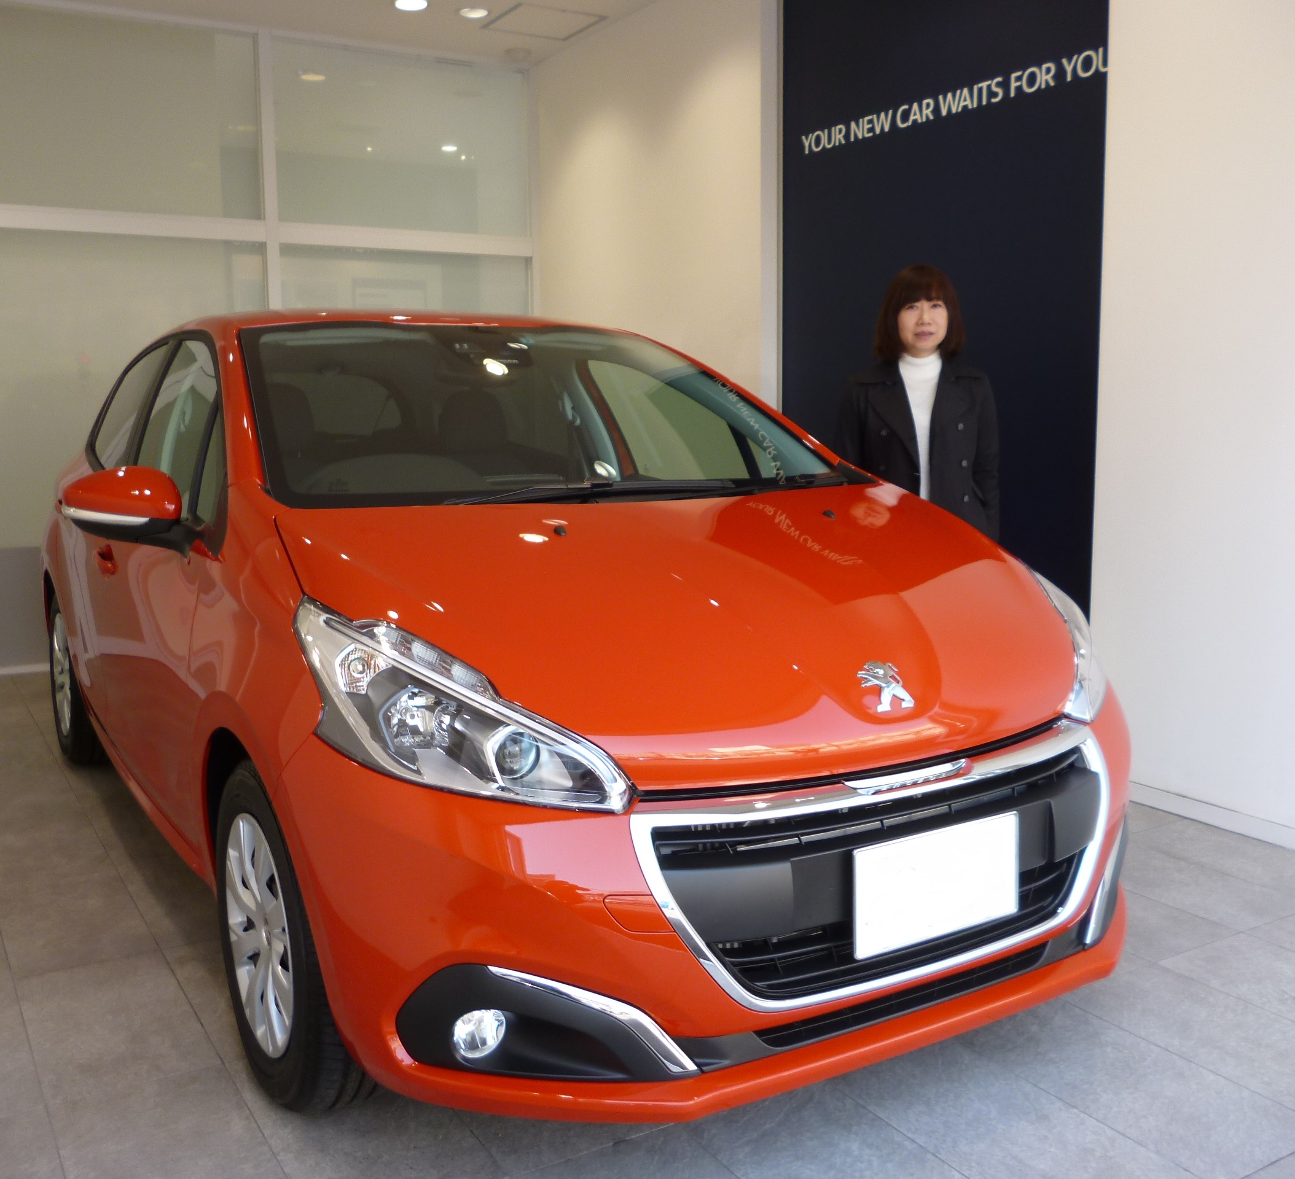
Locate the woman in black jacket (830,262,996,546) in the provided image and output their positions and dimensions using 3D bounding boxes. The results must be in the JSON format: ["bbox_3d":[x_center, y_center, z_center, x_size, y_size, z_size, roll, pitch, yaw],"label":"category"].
[{"bbox_3d":[0.770,-0.143,3.704,0.480,1.575,0.290,1,8,12],"label":"woman in black jacket"}]

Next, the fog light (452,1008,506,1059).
[{"bbox_3d":[-0.235,0.618,1.770,0.078,0.075,0.050,-5,9,-31],"label":"fog light"}]

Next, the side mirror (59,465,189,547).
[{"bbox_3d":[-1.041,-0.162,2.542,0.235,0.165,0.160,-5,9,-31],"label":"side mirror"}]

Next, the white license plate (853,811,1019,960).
[{"bbox_3d":[0.437,0.438,1.900,0.330,0.165,0.018,-5,7,-31],"label":"white license plate"}]

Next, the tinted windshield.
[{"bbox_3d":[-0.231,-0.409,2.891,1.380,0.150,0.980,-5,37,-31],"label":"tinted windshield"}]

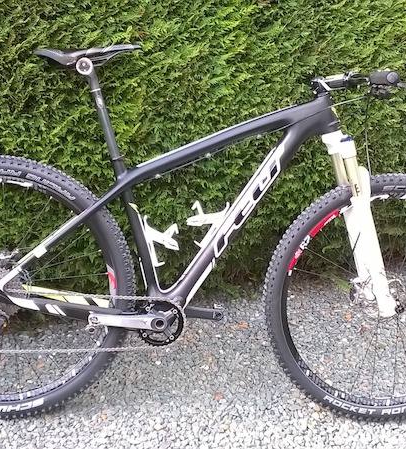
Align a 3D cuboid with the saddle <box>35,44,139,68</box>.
[{"bbox_3d":[-0.298,-0.438,1.703,0.277,0.066,0.135,2,10,-5],"label":"saddle"}]

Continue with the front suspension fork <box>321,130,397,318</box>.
[{"bbox_3d":[0.440,-0.001,1.842,0.100,0.540,0.168,-16,11,-2],"label":"front suspension fork"}]

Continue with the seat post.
[{"bbox_3d":[-0.271,-0.273,1.734,0.050,0.345,0.043,-14,11,-2],"label":"seat post"}]

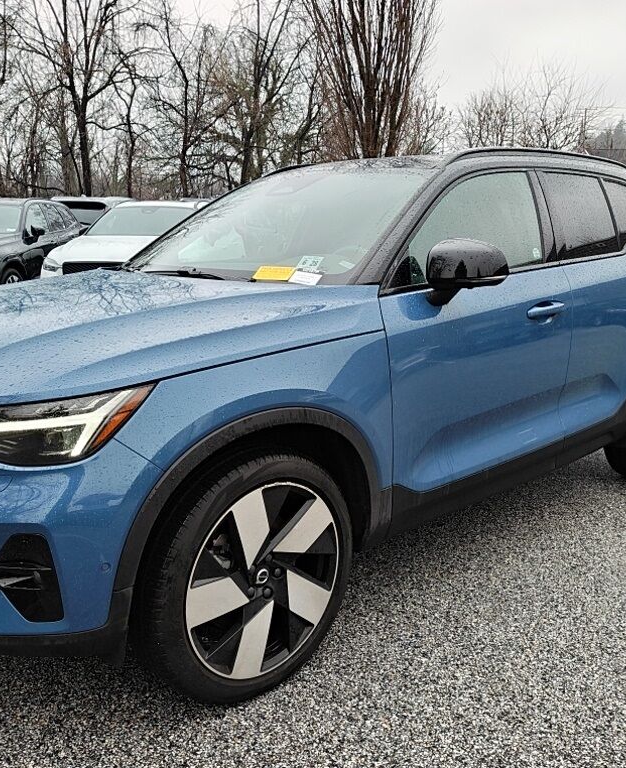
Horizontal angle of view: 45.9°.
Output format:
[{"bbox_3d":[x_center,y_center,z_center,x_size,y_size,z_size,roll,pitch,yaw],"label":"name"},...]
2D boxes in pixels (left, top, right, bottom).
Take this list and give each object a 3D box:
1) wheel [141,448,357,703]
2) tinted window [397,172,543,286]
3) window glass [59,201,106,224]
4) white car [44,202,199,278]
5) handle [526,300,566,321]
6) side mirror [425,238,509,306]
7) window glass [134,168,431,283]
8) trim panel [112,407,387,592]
[{"bbox_3d":[-0.195,0.524,2.127,0.715,0.715,0.240,-11,16,-43],"label":"wheel"},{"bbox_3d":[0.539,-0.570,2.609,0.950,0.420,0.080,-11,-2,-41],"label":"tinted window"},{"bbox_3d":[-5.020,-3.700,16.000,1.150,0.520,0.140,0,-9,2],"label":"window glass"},{"bbox_3d":[-2.262,-1.935,11.071,2.000,1.660,4.700,1,13,6],"label":"white car"},{"bbox_3d":[0.861,-0.277,2.741,0.225,0.055,0.060,-11,15,-41],"label":"handle"},{"bbox_3d":[0.475,-0.362,2.384,0.190,0.210,0.240,-11,15,-41],"label":"side mirror"},{"bbox_3d":[-0.139,-0.666,3.019,1.440,0.140,0.840,13,48,47],"label":"window glass"},{"bbox_3d":[-0.121,0.324,2.010,0.950,0.520,0.110,-10,16,-41],"label":"trim panel"}]

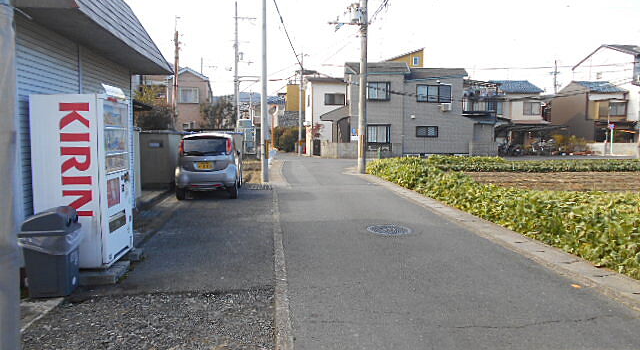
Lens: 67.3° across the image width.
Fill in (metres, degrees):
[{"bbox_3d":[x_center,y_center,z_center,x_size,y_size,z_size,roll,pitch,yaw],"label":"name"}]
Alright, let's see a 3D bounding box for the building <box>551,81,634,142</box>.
[{"bbox_3d":[26.591,-5.713,47.003,4.400,7.000,7.400,0,4,0],"label":"building"}]

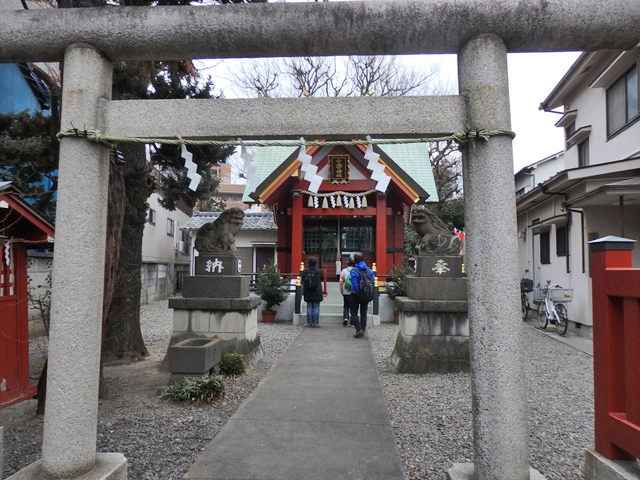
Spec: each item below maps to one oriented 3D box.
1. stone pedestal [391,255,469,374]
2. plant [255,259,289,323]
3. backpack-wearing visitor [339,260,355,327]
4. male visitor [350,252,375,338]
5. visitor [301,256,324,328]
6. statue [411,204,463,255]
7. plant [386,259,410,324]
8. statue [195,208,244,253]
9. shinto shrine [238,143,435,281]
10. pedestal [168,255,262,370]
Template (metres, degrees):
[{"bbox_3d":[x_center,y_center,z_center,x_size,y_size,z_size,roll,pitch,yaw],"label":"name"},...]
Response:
[{"bbox_3d":[1.777,1.065,6.927,1.300,1.620,1.130,0,-3,4],"label":"stone pedestal"},{"bbox_3d":[-1.256,1.331,12.151,0.840,1.650,0.840,0,-3,4],"label":"plant"},{"bbox_3d":[0.674,1.294,11.323,0.500,1.660,0.450,0,-3,1],"label":"backpack-wearing visitor"},{"bbox_3d":[0.888,1.156,9.711,0.550,1.750,0.550,1,-3,-11],"label":"male visitor"},{"bbox_3d":[-0.164,1.266,11.230,0.540,1.690,0.450,0,-3,6],"label":"visitor"},{"bbox_3d":[1.787,-0.123,6.997,0.780,0.760,0.420,0,-3,4],"label":"statue"},{"bbox_3d":[2.150,1.366,11.975,0.820,1.620,0.820,0,-3,4],"label":"plant"},{"bbox_3d":[-1.560,-0.140,7.219,0.780,0.760,0.420,0,-3,4],"label":"statue"},{"bbox_3d":[0.726,-0.912,15.869,5.900,6.400,7.000,0,-3,4],"label":"shinto shrine"},{"bbox_3d":[-1.569,1.050,7.169,1.250,1.620,1.120,0,-3,4],"label":"pedestal"}]

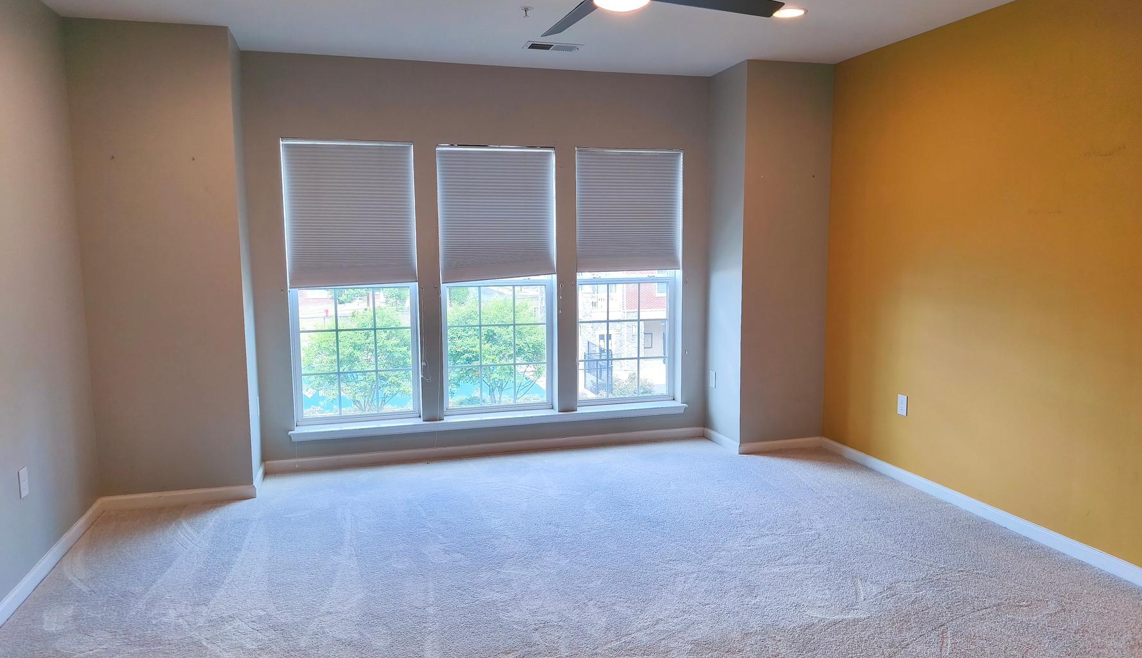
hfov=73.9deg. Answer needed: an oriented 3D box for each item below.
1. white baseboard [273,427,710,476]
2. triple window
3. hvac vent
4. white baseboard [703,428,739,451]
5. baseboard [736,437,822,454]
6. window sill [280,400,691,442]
[{"bbox_3d":[-0.491,0.854,5.441,3.202,0.076,0.018,-2,7,-16],"label":"white baseboard"},{"bbox_3d":[-0.520,-0.328,5.377,2.781,1.892,0.123,-2,7,-16],"label":"triple window"},{"bbox_3d":[-0.107,-1.732,4.682,0.360,0.015,0.184,-2,7,-16],"label":"hvac vent"},{"bbox_3d":[1.113,0.823,5.626,0.018,0.076,0.555,-2,7,-16],"label":"white baseboard"},{"bbox_3d":[1.517,0.840,5.458,0.688,0.076,0.018,-2,7,-16],"label":"baseboard"},{"bbox_3d":[-0.504,0.652,5.452,2.853,0.075,0.179,-2,7,-16],"label":"window sill"}]

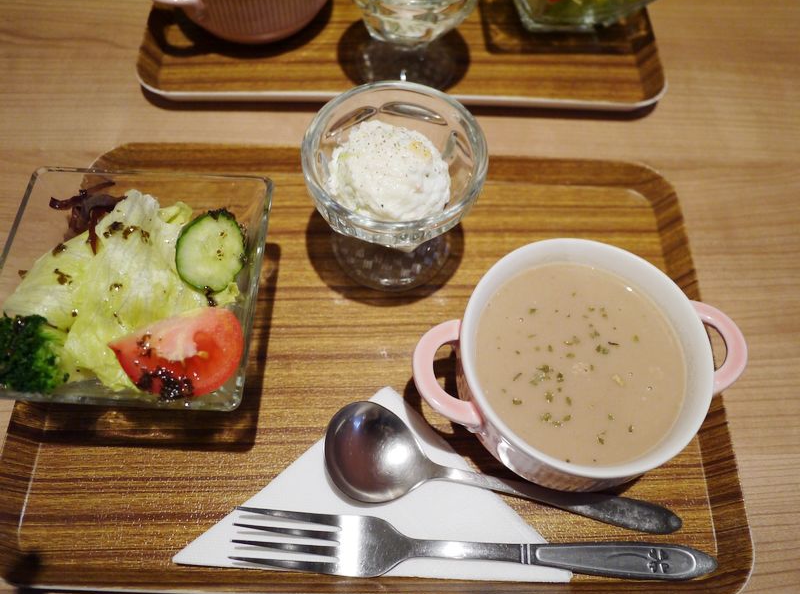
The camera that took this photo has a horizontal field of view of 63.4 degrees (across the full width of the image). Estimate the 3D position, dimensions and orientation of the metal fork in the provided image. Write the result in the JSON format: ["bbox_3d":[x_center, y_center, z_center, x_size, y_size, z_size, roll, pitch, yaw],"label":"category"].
[{"bbox_3d":[0.033,0.106,0.272,0.207,0.019,0.025,4,65,0],"label":"metal fork"}]

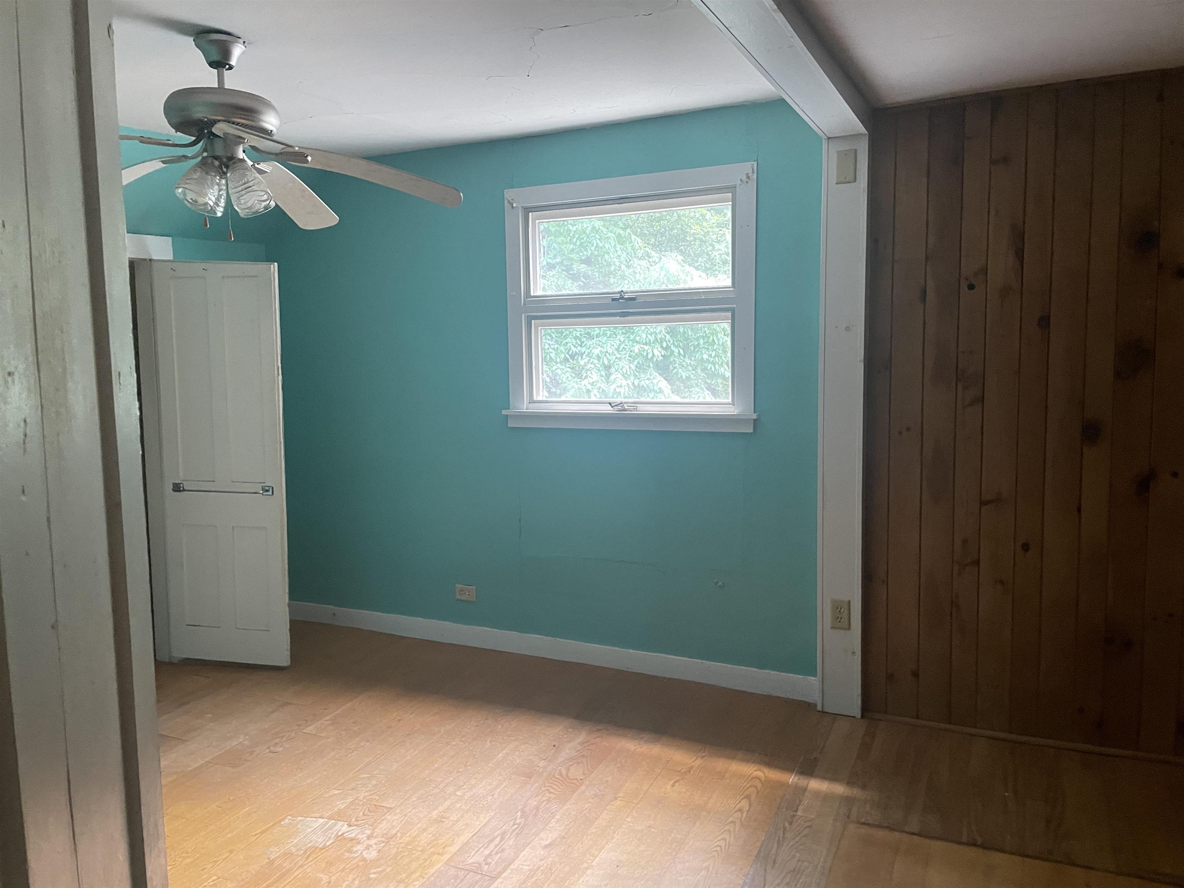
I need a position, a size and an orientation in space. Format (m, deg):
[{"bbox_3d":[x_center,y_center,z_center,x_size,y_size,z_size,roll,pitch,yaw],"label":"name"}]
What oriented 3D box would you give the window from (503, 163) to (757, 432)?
[{"bbox_3d":[0.132,-0.580,3.719,1.163,1.035,0.100,2,6,26],"label":"window"}]

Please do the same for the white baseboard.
[{"bbox_3d":[-0.378,0.917,4.088,2.804,0.102,0.020,2,6,26],"label":"white baseboard"}]

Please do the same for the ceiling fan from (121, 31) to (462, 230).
[{"bbox_3d":[-1.075,-0.925,2.594,1.340,0.510,1.340,2,6,26],"label":"ceiling fan"}]

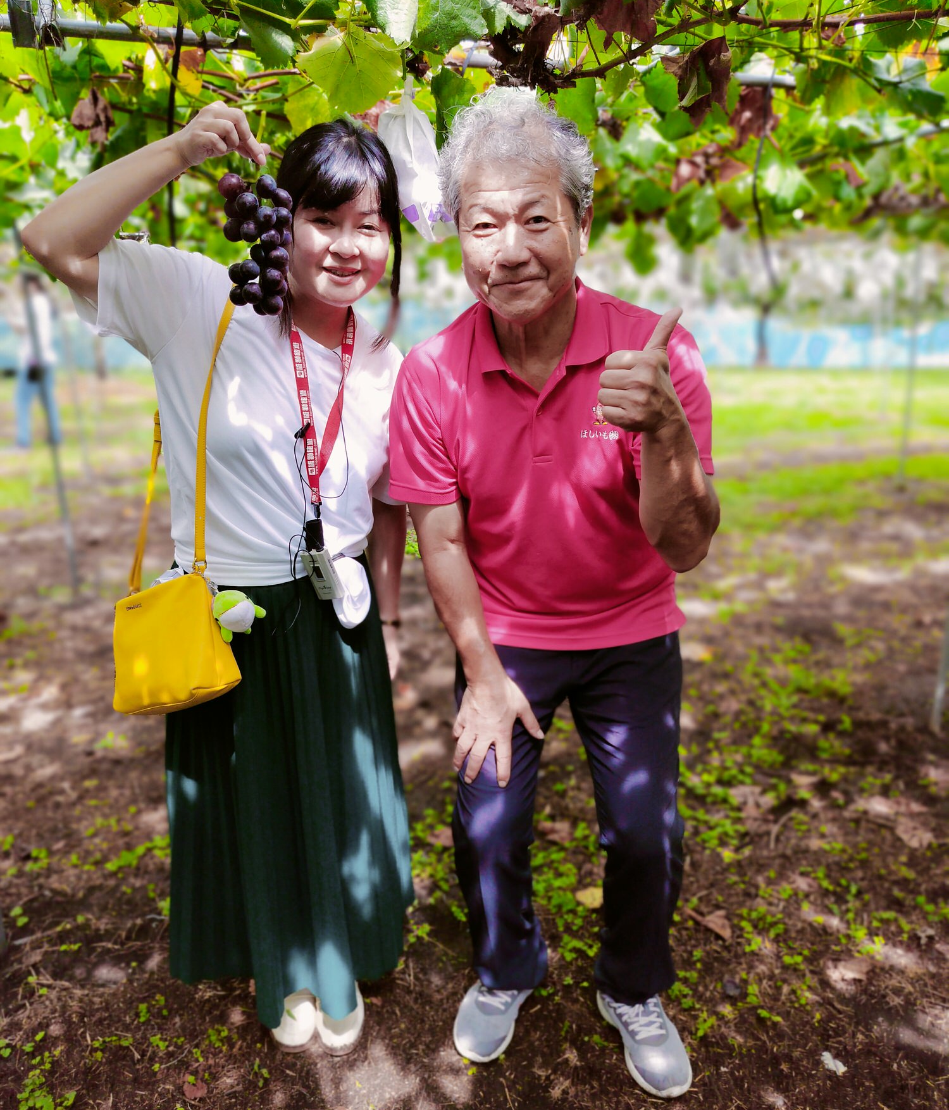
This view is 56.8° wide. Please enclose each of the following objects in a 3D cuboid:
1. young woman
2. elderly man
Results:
[{"bbox_3d":[-0.362,0.127,1.481,0.540,1.580,0.450,-5,16,-13],"label":"young woman"},{"bbox_3d":[0.119,0.156,1.393,0.500,1.550,0.610,-1,16,2],"label":"elderly man"}]

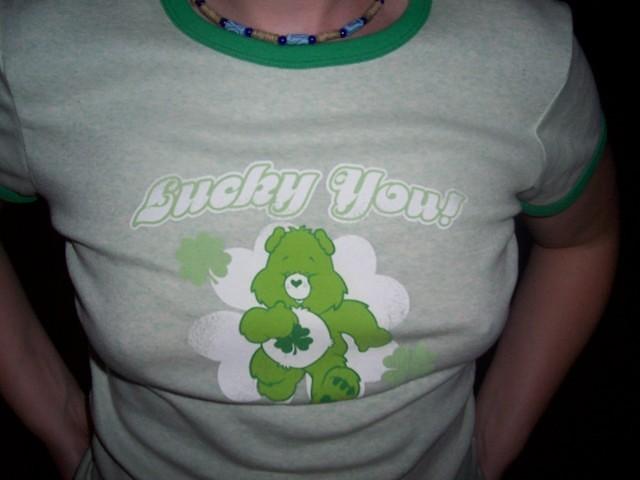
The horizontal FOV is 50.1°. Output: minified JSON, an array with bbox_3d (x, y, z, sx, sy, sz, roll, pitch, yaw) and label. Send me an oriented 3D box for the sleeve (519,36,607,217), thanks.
[{"bbox_3d":[0.203,-0.099,0.595,0.098,0.165,0.130,0,7,0],"label":"sleeve"}]

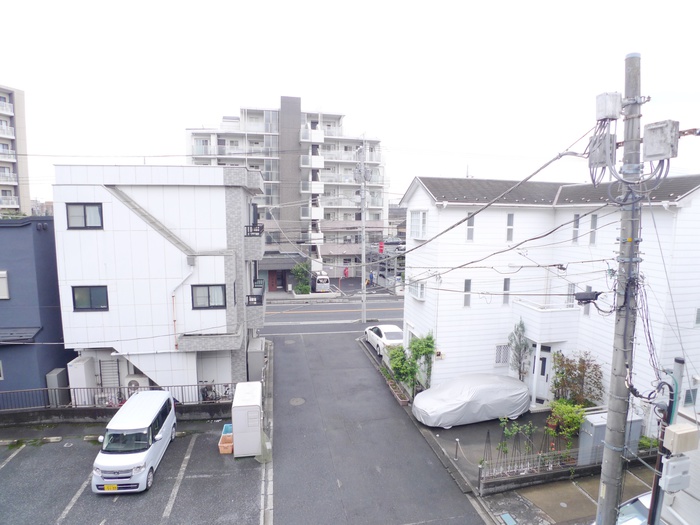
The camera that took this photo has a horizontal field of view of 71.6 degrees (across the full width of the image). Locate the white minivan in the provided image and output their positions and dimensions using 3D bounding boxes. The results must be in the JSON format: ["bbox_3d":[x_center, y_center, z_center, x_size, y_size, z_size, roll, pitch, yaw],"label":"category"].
[{"bbox_3d":[-6.430,5.345,14.680,1.475,1.790,3.395,0,7,-5],"label":"white minivan"}]

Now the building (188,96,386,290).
[{"bbox_3d":[-7.290,-8.779,58.847,22.911,20.089,13.000,-2,7,-15],"label":"building"}]

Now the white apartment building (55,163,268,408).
[{"bbox_3d":[-7.776,0.561,22.597,7.340,9.293,8.083,-1,7,-9],"label":"white apartment building"}]

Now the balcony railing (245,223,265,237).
[{"bbox_3d":[-4.492,-1.608,22.952,0.681,0.458,4.446,-1,7,-9],"label":"balcony railing"}]

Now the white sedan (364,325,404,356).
[{"bbox_3d":[2.198,4.198,27.747,1.780,1.400,4.500,-1,7,-11],"label":"white sedan"}]

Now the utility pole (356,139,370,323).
[{"bbox_3d":[0.920,-2.003,32.913,0.900,12.509,0.700,-1,7,-9],"label":"utility pole"}]

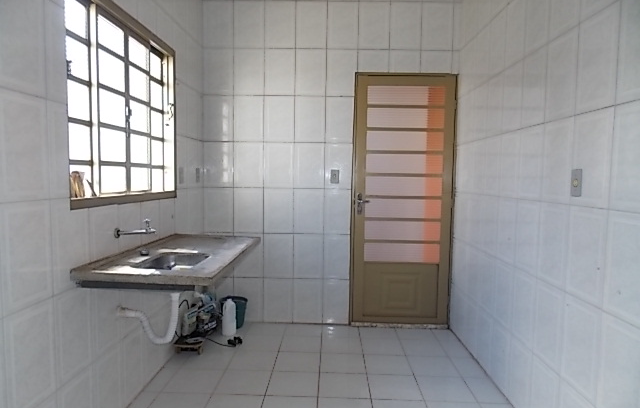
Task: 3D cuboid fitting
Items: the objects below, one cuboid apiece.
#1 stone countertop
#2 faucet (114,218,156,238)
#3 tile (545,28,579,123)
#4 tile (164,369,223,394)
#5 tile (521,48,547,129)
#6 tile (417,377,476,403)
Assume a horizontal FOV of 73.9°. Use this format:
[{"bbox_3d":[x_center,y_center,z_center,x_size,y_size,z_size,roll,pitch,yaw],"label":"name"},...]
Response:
[{"bbox_3d":[-0.741,0.275,2.393,0.609,0.055,1.212,1,4,1],"label":"stone countertop"},{"bbox_3d":[-0.927,0.128,2.150,0.205,0.105,0.055,1,4,2],"label":"faucet"},{"bbox_3d":[1.137,-0.596,1.998,0.010,0.394,0.264,1,4,1],"label":"tile"},{"bbox_3d":[-0.770,1.094,2.625,0.302,0.010,0.305,1,4,2],"label":"tile"},{"bbox_3d":[1.132,-0.609,2.247,0.010,0.391,0.264,1,4,1],"label":"tile"},{"bbox_3d":[0.756,1.125,2.582,0.302,0.010,0.306,1,4,2],"label":"tile"}]

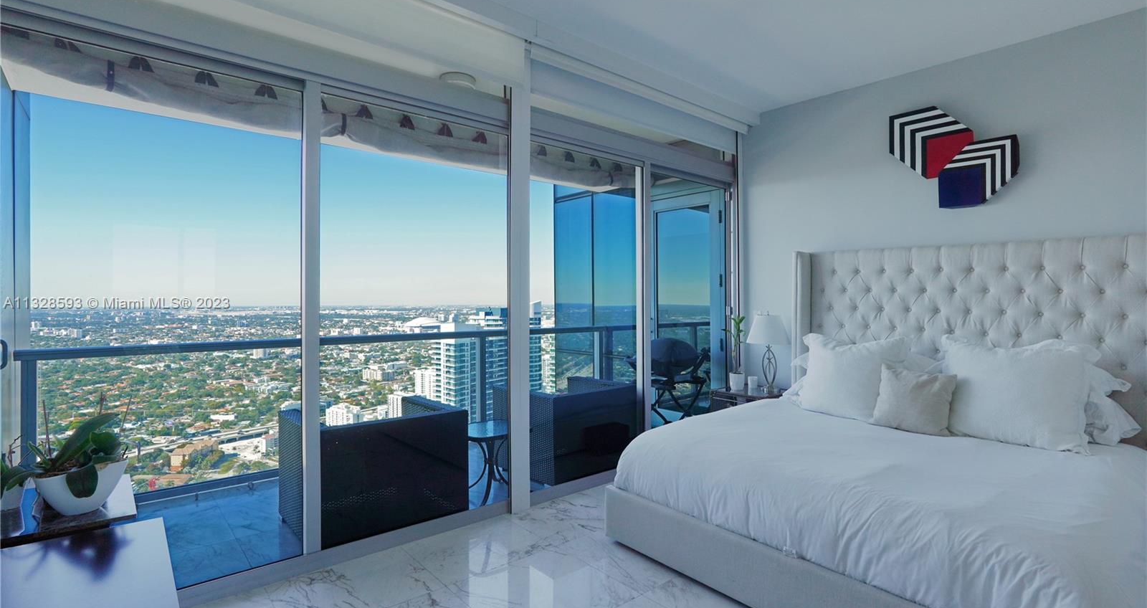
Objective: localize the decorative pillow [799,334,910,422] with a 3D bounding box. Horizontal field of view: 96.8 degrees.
[{"bbox_3d":[1.821,0.440,3.314,0.190,0.540,0.610,32,-20,-37],"label":"decorative pillow"}]

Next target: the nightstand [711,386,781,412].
[{"bbox_3d":[1.509,0.996,4.243,0.450,0.548,0.520,0,0,-41],"label":"nightstand"}]

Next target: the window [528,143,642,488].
[{"bbox_3d":[0.121,0.074,3.534,1.005,2.233,0.070,0,0,-38],"label":"window"}]

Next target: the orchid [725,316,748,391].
[{"bbox_3d":[1.366,0.399,4.280,0.150,0.640,0.160,0,0,0],"label":"orchid"}]

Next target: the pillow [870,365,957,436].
[{"bbox_3d":[1.953,0.535,2.942,0.140,0.340,0.380,34,-22,-36],"label":"pillow"}]

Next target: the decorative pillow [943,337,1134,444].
[{"bbox_3d":[2.389,0.440,2.715,0.200,0.540,0.640,32,-20,-37],"label":"decorative pillow"}]

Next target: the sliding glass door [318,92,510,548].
[{"bbox_3d":[-0.814,0.078,2.803,1.066,2.209,0.070,0,0,-38],"label":"sliding glass door"}]

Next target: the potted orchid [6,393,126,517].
[{"bbox_3d":[-1.533,0.437,1.550,0.250,0.325,0.200,0,0,-38],"label":"potted orchid"}]

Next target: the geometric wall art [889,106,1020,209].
[{"bbox_3d":[2.562,-1.005,3.470,0.060,0.720,0.724,0,0,-44],"label":"geometric wall art"}]

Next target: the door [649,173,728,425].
[{"bbox_3d":[0.981,0.072,4.206,0.982,2.229,0.070,0,0,-38],"label":"door"}]

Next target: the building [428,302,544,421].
[{"bbox_3d":[-49.900,57.000,303.800,24.000,118.000,67.000,0,0,40],"label":"building"}]

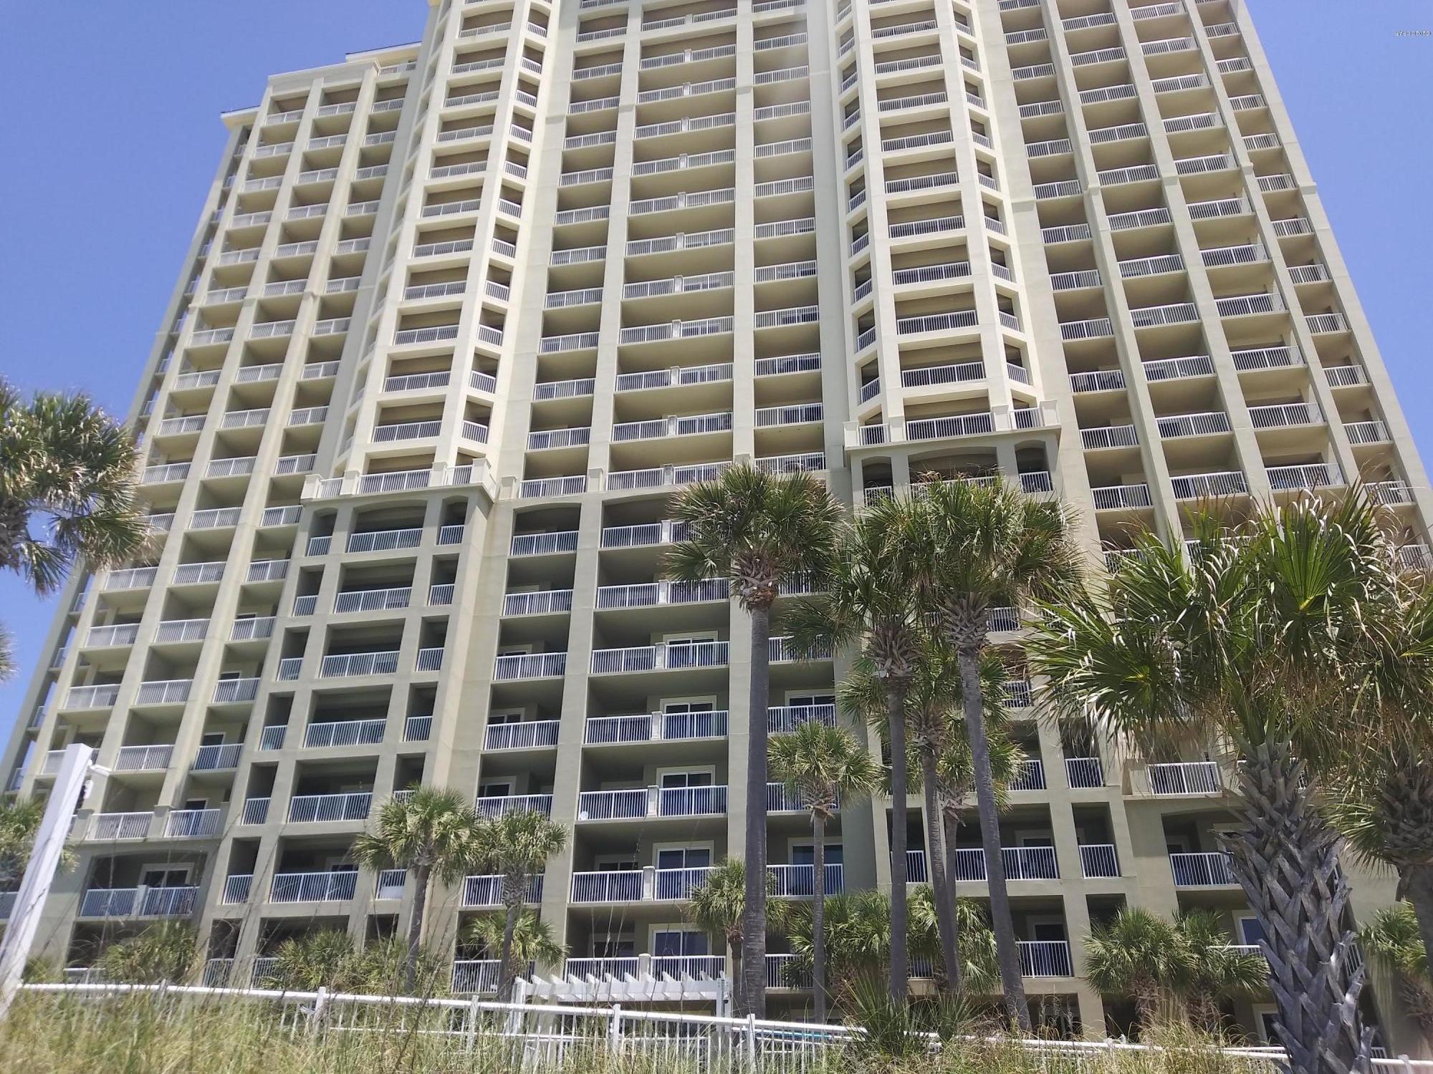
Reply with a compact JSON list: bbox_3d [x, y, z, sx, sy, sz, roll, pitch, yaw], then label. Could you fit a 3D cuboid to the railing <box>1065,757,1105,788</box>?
[{"bbox_3d":[12.488,8.039,36.490,1.103,1.080,0.080,-5,-31,10],"label":"railing"}]

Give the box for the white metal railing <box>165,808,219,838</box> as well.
[{"bbox_3d":[-21.950,12.018,45.069,2.420,1.112,0.080,-5,-31,10],"label":"white metal railing"}]

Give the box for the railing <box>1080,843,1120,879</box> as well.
[{"bbox_3d":[12.430,10.537,34.958,1.062,1.050,0.060,-5,-31,10],"label":"railing"}]

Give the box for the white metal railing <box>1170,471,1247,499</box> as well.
[{"bbox_3d":[18.961,-1.971,41.389,2.665,1.016,0.100,-5,-31,10],"label":"white metal railing"}]

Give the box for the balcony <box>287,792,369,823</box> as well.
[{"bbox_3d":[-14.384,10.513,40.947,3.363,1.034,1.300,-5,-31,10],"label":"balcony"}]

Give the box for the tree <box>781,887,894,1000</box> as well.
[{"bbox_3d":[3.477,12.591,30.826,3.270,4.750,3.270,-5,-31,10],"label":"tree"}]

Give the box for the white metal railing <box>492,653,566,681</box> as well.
[{"bbox_3d":[-7.456,5.233,43.194,3.005,1.039,0.100,-5,-31,10],"label":"white metal railing"}]

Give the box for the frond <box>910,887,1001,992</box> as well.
[{"bbox_3d":[6.710,11.423,30.561,2.500,2.807,2.500,-5,-31,10],"label":"frond"}]

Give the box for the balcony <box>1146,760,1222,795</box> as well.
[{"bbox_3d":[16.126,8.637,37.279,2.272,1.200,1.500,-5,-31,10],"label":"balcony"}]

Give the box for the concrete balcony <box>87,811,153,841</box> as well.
[{"bbox_3d":[-23.840,11.586,43.076,2.714,1.028,0.100,-5,-31,10],"label":"concrete balcony"}]

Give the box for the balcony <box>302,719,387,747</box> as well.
[{"bbox_3d":[-15.124,8.395,44.596,3.502,1.100,1.200,-5,-31,10],"label":"balcony"}]

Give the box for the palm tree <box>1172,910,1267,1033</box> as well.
[{"bbox_3d":[13.296,11.654,28.524,2.800,3.375,2.800,-12,-33,20],"label":"palm tree"}]

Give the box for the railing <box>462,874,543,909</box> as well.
[{"bbox_3d":[-7.724,13.383,40.130,3.099,1.200,1.500,-5,-31,10],"label":"railing"}]

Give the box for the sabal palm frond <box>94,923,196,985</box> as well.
[{"bbox_3d":[-17.946,13.195,33.822,2.750,1.924,2.750,15,-33,-22],"label":"sabal palm frond"}]

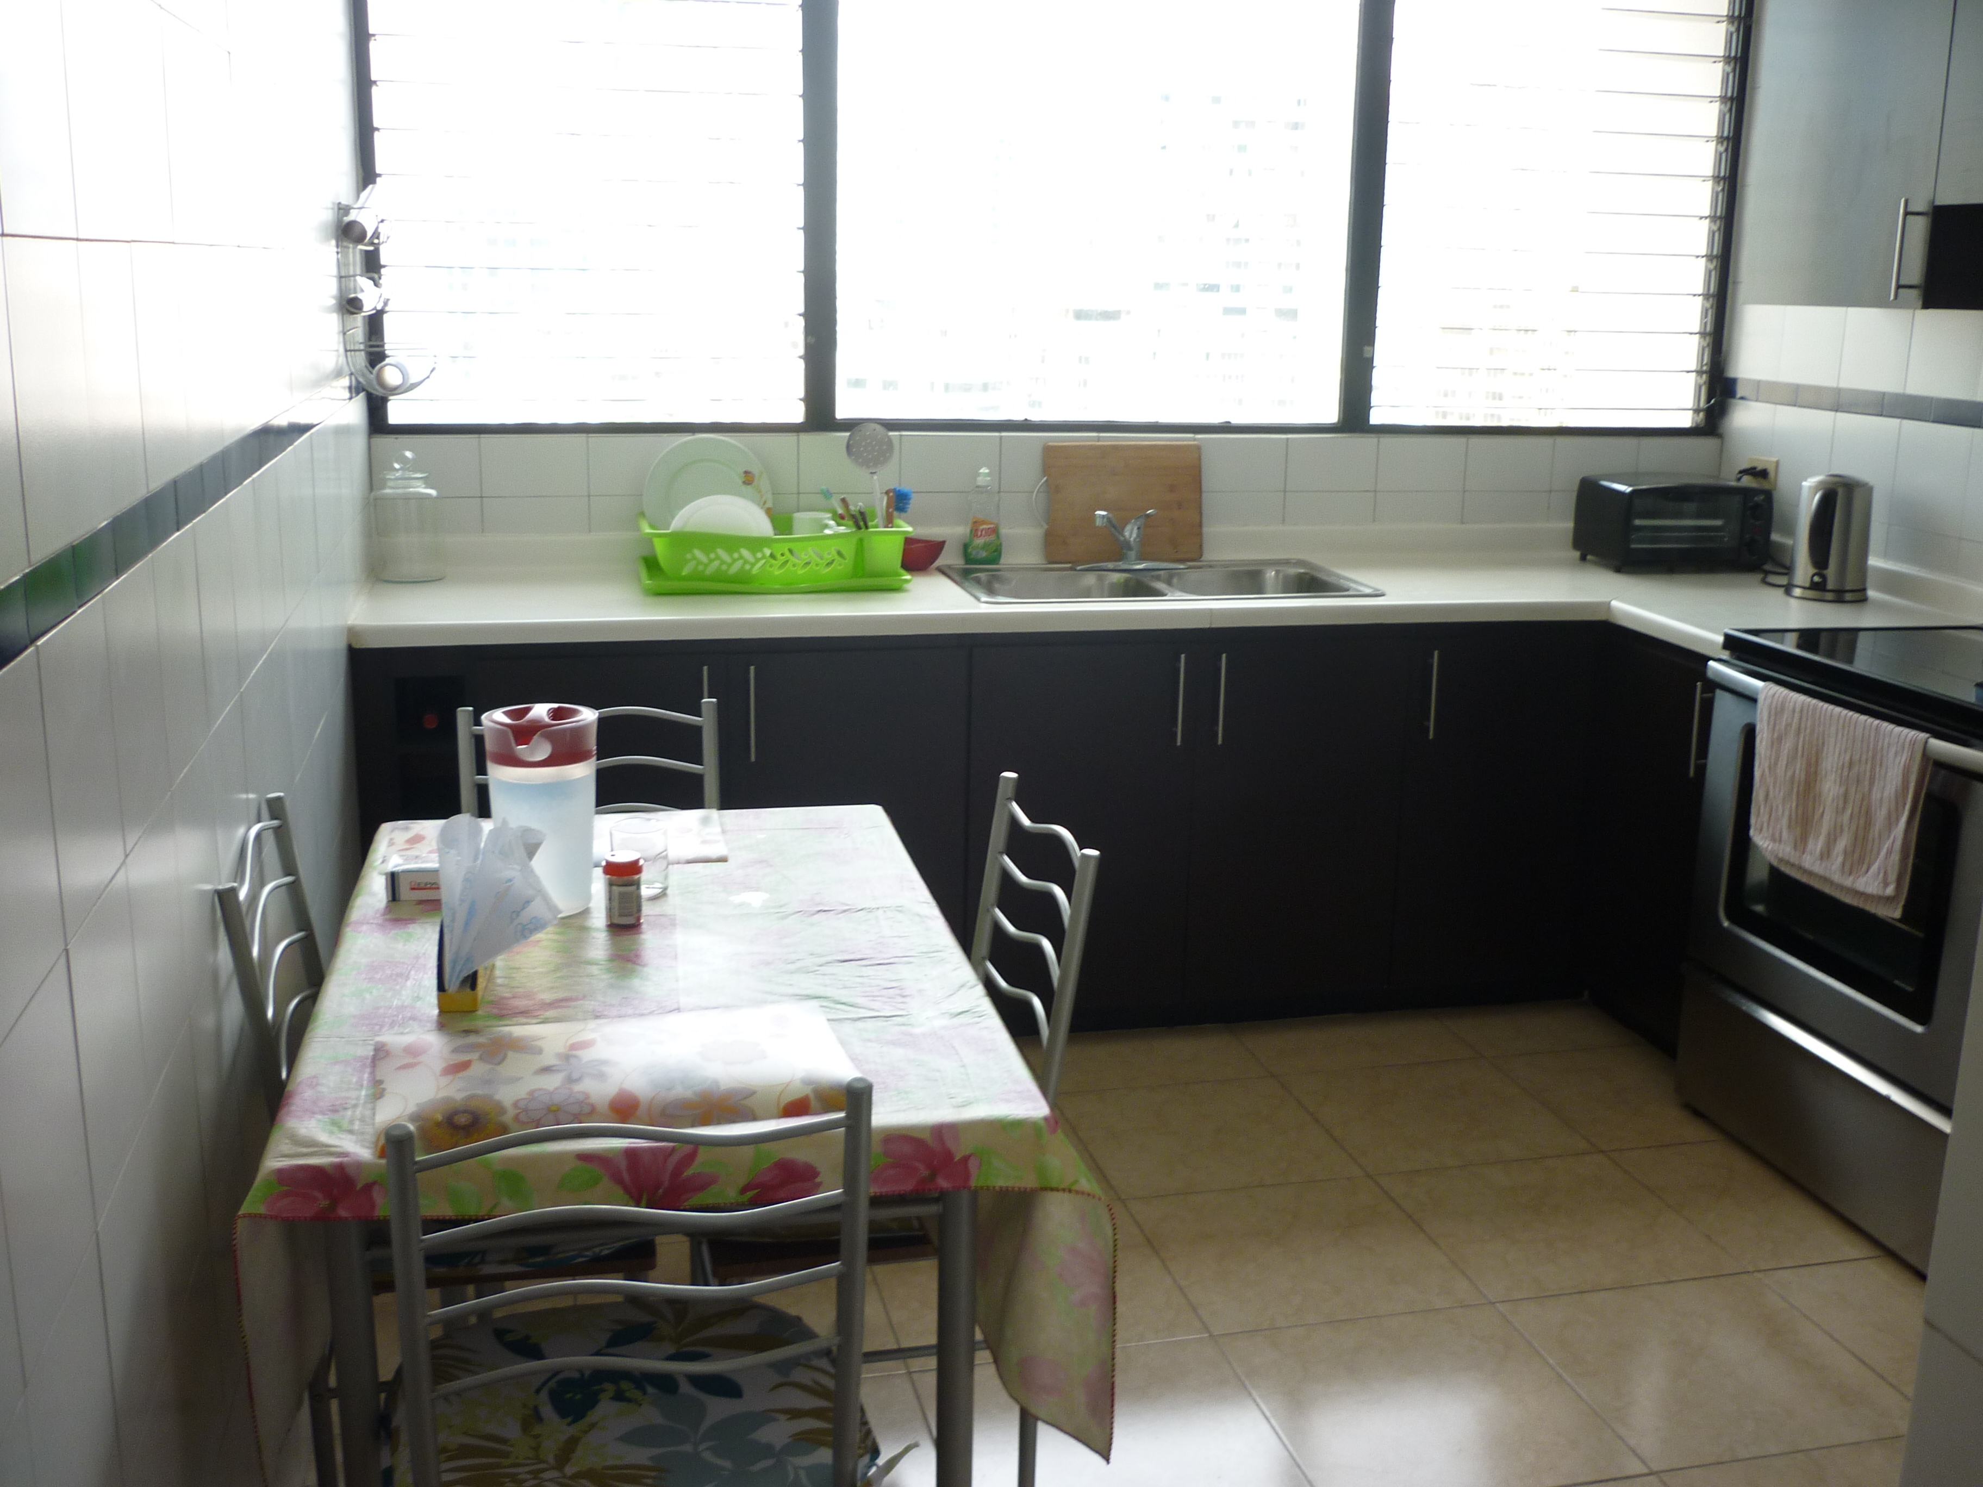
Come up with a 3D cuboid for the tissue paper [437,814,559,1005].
[{"bbox_3d":[-0.507,0.171,1.948,0.119,0.191,0.089,-2,14,-13],"label":"tissue paper"}]

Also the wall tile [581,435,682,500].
[{"bbox_3d":[-0.724,-0.573,3.914,0.210,0.117,0.010,-2,14,-13],"label":"wall tile"}]

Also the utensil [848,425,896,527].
[{"bbox_3d":[-0.224,-0.493,3.805,0.097,0.305,0.040,-14,17,-10],"label":"utensil"}]

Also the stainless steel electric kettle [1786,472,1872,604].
[{"bbox_3d":[1.730,-0.426,3.894,0.160,0.245,0.195,11,17,35],"label":"stainless steel electric kettle"}]

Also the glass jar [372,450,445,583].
[{"bbox_3d":[-1.145,-0.447,3.704,0.130,0.250,0.130,-2,14,-13],"label":"glass jar"}]

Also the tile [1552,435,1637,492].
[{"bbox_3d":[1.412,-0.650,4.419,0.220,0.124,0.010,-2,14,-13],"label":"tile"}]

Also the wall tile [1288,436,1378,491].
[{"bbox_3d":[0.774,-0.634,4.300,0.222,0.127,0.010,-2,14,-14],"label":"wall tile"}]

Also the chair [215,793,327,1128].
[{"bbox_3d":[-0.639,0.508,2.282,0.448,0.847,0.423,-2,14,-13],"label":"chair"}]

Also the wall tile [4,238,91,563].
[{"bbox_3d":[-0.684,-0.254,1.372,0.010,0.220,0.226,-2,14,-13],"label":"wall tile"}]

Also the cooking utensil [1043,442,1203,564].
[{"bbox_3d":[0.287,-0.525,4.123,0.369,0.258,0.020,-2,5,-13],"label":"cooking utensil"}]

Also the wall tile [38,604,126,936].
[{"bbox_3d":[-0.658,0.011,1.368,0.010,0.207,0.205,-2,14,-13],"label":"wall tile"}]

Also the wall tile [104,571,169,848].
[{"bbox_3d":[-0.738,-0.036,1.626,0.010,0.215,0.215,-2,14,-13],"label":"wall tile"}]

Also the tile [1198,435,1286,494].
[{"bbox_3d":[0.577,-0.645,4.367,0.218,0.126,0.010,-2,14,-12],"label":"tile"}]

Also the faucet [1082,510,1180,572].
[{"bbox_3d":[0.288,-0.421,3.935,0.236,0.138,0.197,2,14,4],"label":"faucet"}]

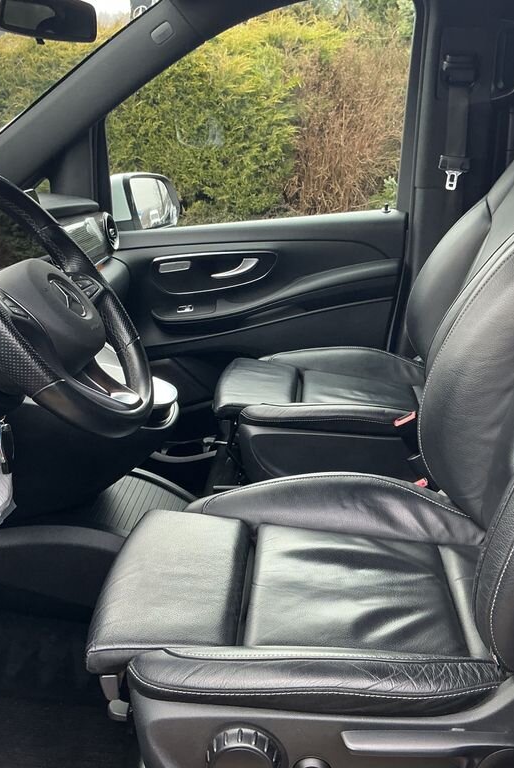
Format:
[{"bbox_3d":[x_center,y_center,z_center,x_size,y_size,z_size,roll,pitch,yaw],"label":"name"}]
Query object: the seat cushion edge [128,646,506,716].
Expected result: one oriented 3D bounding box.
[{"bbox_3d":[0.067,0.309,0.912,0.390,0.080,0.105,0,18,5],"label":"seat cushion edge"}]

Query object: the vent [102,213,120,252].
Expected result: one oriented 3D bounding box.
[{"bbox_3d":[-0.365,-0.368,2.092,0.025,0.094,0.094,-11,16,12],"label":"vent"}]

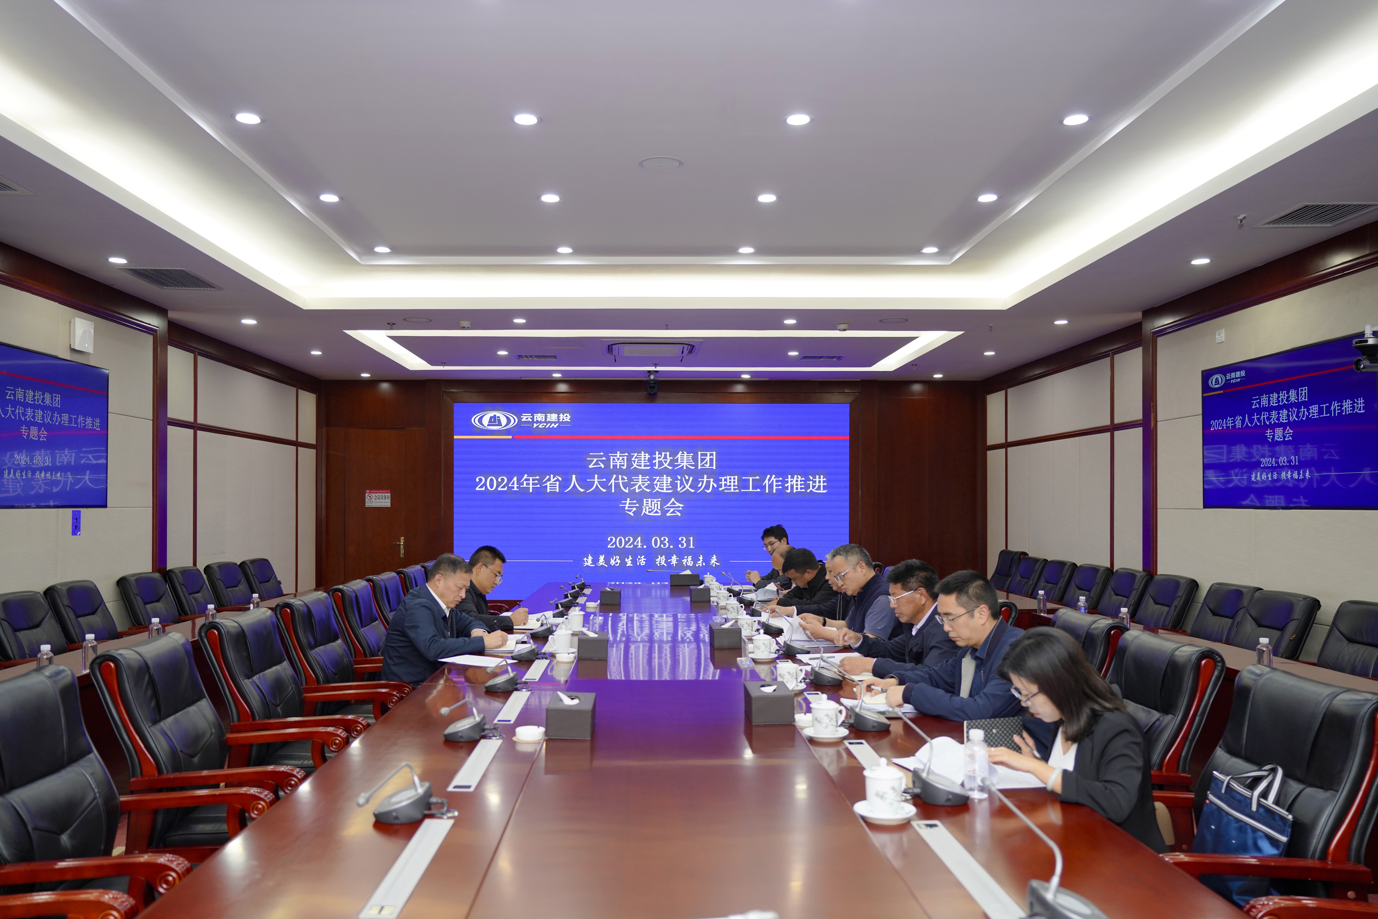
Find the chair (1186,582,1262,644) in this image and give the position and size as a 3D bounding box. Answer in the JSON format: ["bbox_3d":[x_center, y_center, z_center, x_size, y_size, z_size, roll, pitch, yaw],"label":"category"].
[{"bbox_3d":[3.168,1.293,6.200,0.650,1.000,0.590,0,-2,-5],"label":"chair"}]

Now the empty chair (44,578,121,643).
[{"bbox_3d":[-3.518,1.291,6.112,0.620,1.000,0.610,0,-2,-1],"label":"empty chair"}]

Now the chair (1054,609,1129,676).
[{"bbox_3d":[1.391,1.180,4.215,0.660,1.060,0.640,0,-2,-7],"label":"chair"}]

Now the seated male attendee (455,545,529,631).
[{"bbox_3d":[-1.319,1.158,6.142,0.720,1.270,0.550,0,-2,-1],"label":"seated male attendee"}]

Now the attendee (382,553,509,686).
[{"bbox_3d":[-1.198,1.094,4.800,0.700,1.270,0.550,0,-2,-1],"label":"attendee"}]

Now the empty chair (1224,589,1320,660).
[{"bbox_3d":[2.987,1.263,5.447,0.620,1.000,0.610,0,-2,-1],"label":"empty chair"}]

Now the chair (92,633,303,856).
[{"bbox_3d":[-1.512,1.135,3.340,0.680,1.060,0.610,0,-2,-1],"label":"chair"}]

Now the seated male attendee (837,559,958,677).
[{"bbox_3d":[0.977,1.073,4.284,0.700,1.280,0.550,0,-2,-1],"label":"seated male attendee"}]

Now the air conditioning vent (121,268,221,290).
[{"bbox_3d":[-3.572,-1.252,6.850,0.460,0.040,0.670,0,-2,0],"label":"air conditioning vent"}]

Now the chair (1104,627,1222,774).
[{"bbox_3d":[1.307,1.136,3.360,0.680,1.060,0.610,0,-2,-1],"label":"chair"}]

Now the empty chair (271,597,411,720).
[{"bbox_3d":[-1.684,1.220,5.144,0.660,1.060,0.640,0,-2,-4],"label":"empty chair"}]

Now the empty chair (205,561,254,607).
[{"bbox_3d":[-3.791,1.401,8.600,0.650,1.000,0.590,0,-2,5],"label":"empty chair"}]

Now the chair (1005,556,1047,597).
[{"bbox_3d":[2.885,1.421,9.154,0.620,1.000,0.610,0,-2,-4],"label":"chair"}]

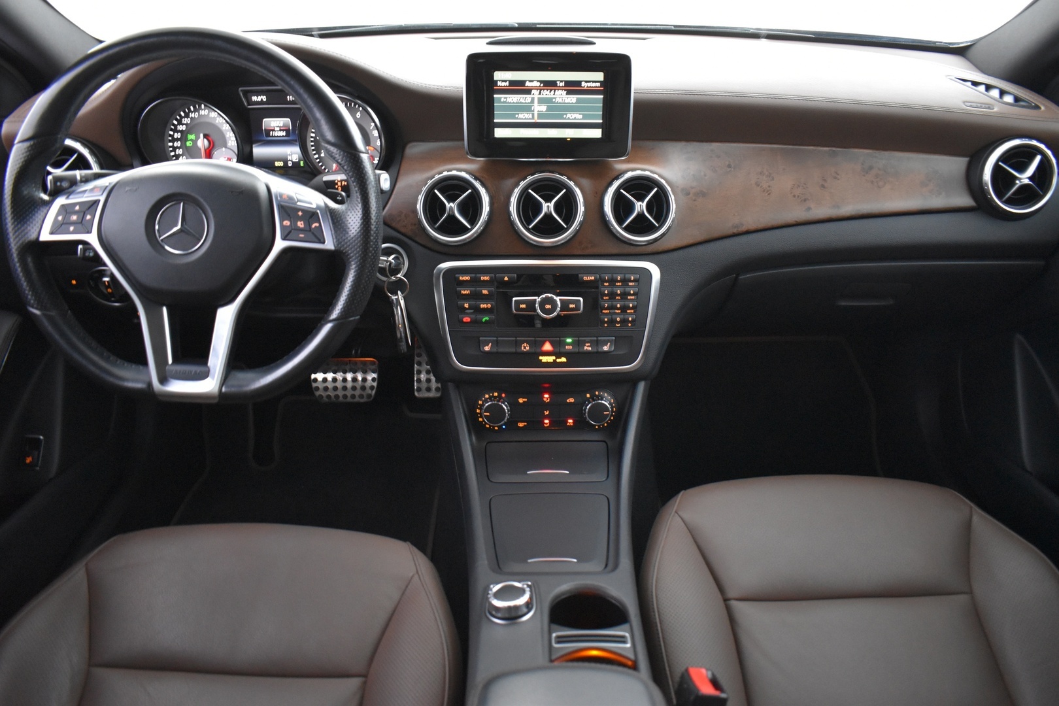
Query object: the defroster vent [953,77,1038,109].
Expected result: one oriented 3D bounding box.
[{"bbox_3d":[0.603,-0.340,1.033,0.040,0.025,0.155,-5,33,-11],"label":"defroster vent"}]

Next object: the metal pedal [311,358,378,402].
[{"bbox_3d":[-0.314,0.046,1.350,0.112,0.075,0.025,0,-6,0],"label":"metal pedal"}]

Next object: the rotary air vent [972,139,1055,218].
[{"bbox_3d":[0.578,-0.209,0.945,0.093,0.093,0.045,0,10,0],"label":"rotary air vent"}]

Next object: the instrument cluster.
[{"bbox_3d":[-0.338,-0.277,1.000,0.305,0.120,0.060,0,10,0],"label":"instrument cluster"}]

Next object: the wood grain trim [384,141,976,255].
[{"bbox_3d":[0.180,-0.189,0.965,0.700,0.135,0.060,0,10,0],"label":"wood grain trim"}]

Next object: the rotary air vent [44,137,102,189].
[{"bbox_3d":[-0.556,-0.216,0.955,0.093,0.093,0.045,0,10,0],"label":"rotary air vent"}]

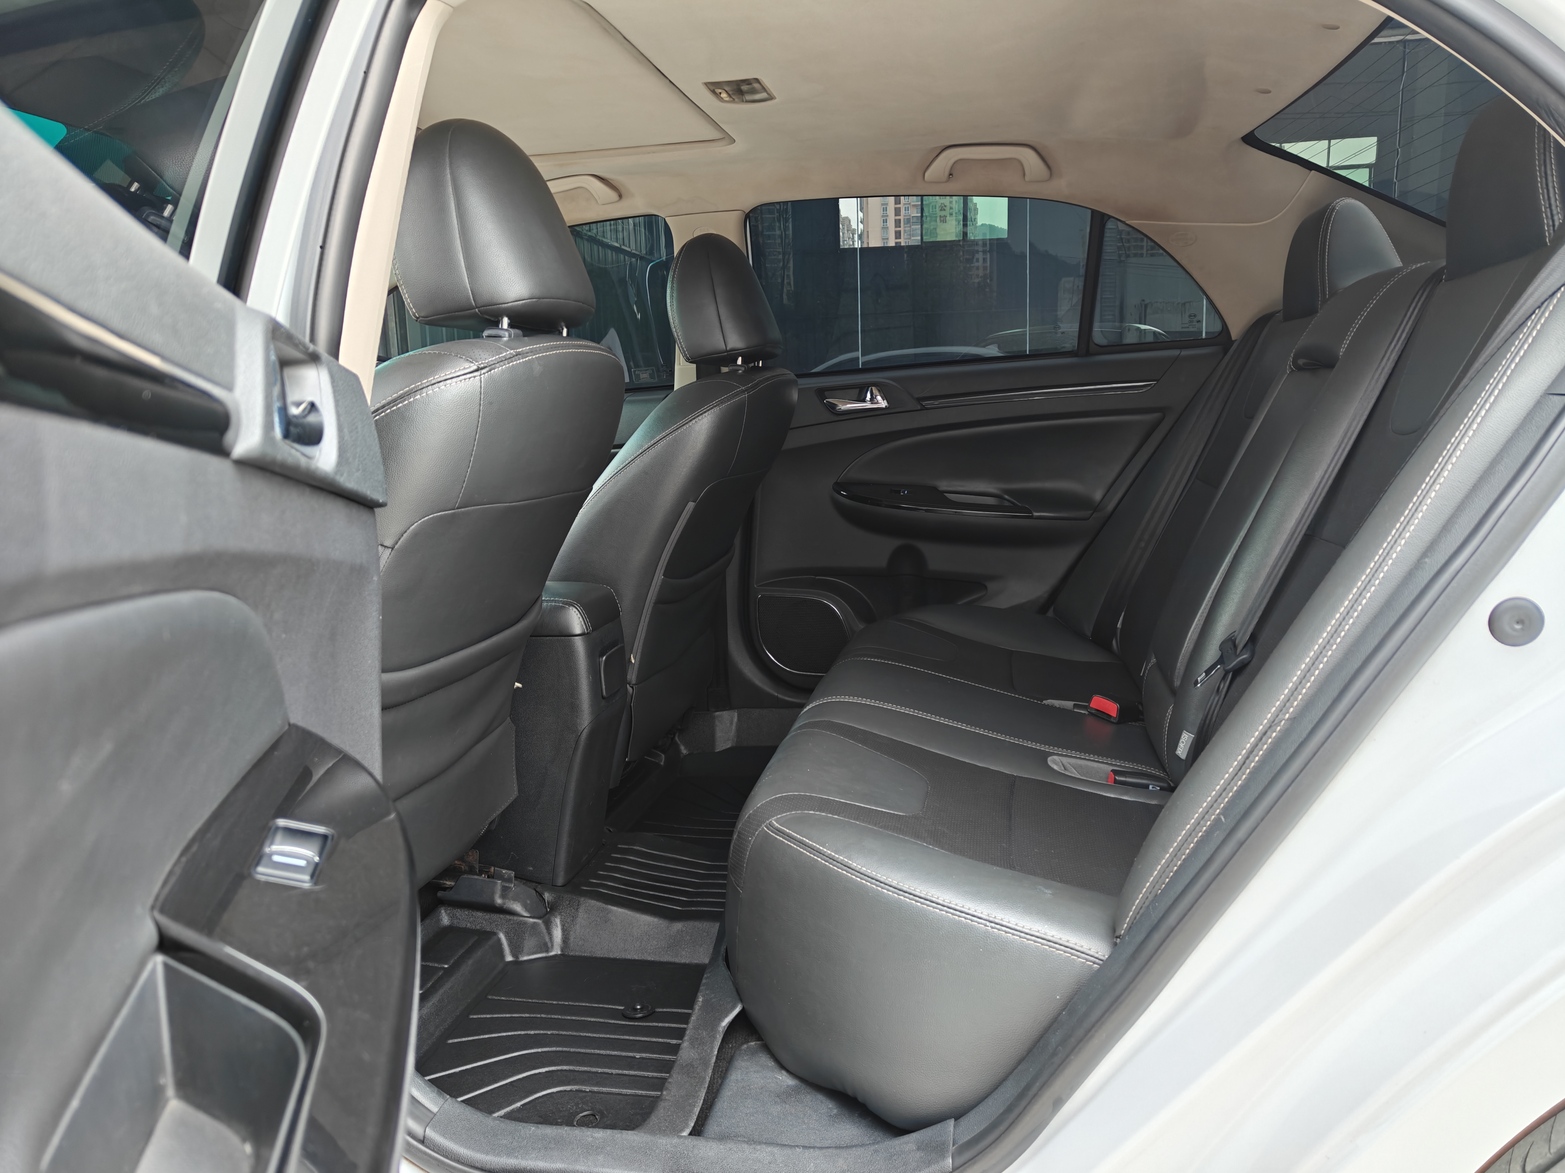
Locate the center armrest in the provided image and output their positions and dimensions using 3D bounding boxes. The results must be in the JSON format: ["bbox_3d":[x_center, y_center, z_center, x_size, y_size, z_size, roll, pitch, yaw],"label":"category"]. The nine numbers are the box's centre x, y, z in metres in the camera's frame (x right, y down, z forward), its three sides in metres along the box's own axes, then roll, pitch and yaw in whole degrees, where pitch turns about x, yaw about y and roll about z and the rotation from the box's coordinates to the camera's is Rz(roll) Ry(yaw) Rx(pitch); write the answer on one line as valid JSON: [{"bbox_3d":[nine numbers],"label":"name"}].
[{"bbox_3d":[-0.407,0.028,1.656,0.300,0.066,0.165,1,11,12],"label":"center armrest"}]

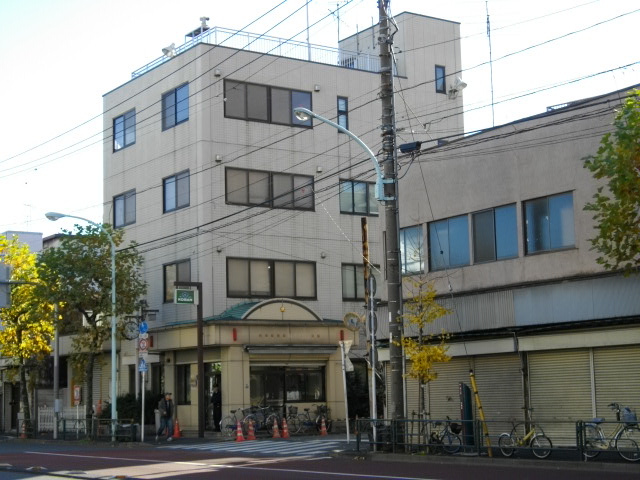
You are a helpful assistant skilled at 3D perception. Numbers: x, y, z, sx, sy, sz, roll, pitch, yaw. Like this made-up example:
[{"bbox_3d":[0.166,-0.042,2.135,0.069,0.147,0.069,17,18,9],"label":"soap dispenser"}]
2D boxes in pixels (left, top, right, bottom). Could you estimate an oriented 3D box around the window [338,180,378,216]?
[{"bbox_3d":[1.607,-1.687,46.850,1.947,1.407,0.140,4,-10,-35],"label":"window"}]

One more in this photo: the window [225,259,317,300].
[{"bbox_3d":[-1.866,1.527,44.726,4.142,1.574,0.150,4,-10,-34],"label":"window"}]

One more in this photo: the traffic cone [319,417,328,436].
[{"bbox_3d":[0.126,6.719,41.300,0.340,0.720,0.340,4,-10,-34],"label":"traffic cone"}]

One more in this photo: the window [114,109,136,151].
[{"bbox_3d":[-8.247,-4.609,48.561,0.140,1.500,2.180,4,-10,-35],"label":"window"}]

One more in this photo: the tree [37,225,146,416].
[{"bbox_3d":[-8.797,3.516,44.165,4.037,8.300,4.037,4,-10,-35],"label":"tree"}]

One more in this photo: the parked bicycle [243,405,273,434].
[{"bbox_3d":[-2.167,6.362,40.400,1.650,1.050,0.550,4,-9,-34],"label":"parked bicycle"}]

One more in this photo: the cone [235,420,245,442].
[{"bbox_3d":[-2.529,6.020,36.247,0.360,0.700,0.360,-1,-8,0],"label":"cone"}]

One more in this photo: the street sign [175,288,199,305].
[{"bbox_3d":[-4.683,1.986,40.300,0.870,0.550,0.220,3,-9,-30],"label":"street sign"}]

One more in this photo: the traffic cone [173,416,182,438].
[{"bbox_3d":[-5.147,6.783,41.400,0.340,0.720,0.340,-1,-8,0],"label":"traffic cone"}]

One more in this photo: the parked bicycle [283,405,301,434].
[{"bbox_3d":[-1.269,6.636,42.296,1.700,1.060,0.550,4,-10,-35],"label":"parked bicycle"}]

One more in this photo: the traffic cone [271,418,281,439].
[{"bbox_3d":[-1.509,6.369,38.947,0.360,0.700,0.360,-1,-8,0],"label":"traffic cone"}]

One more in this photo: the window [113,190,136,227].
[{"bbox_3d":[-8.152,-1.262,48.083,0.140,1.388,2.134,4,-10,-35],"label":"window"}]

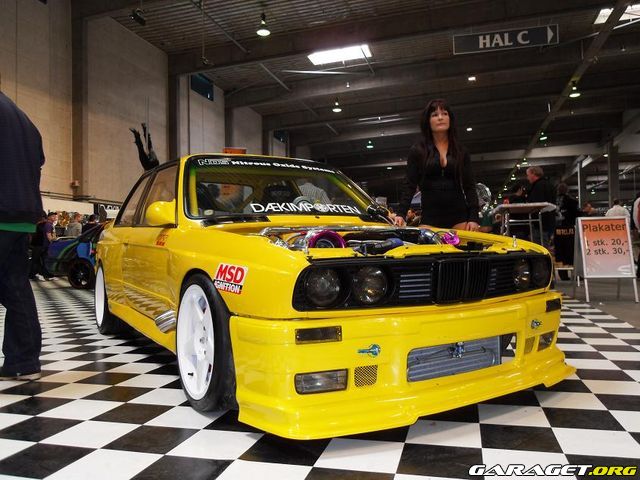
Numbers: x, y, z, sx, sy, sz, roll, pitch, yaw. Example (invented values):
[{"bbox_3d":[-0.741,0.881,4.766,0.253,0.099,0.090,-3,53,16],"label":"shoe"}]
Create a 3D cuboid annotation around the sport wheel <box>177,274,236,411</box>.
[{"bbox_3d":[-0.420,0.436,2.215,0.240,0.600,0.600,-1,-1,-31],"label":"sport wheel"}]

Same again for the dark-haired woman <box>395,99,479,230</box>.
[{"bbox_3d":[0.820,-0.113,3.620,0.580,1.700,0.420,-1,-1,9],"label":"dark-haired woman"}]

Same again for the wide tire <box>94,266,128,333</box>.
[{"bbox_3d":[-1.735,0.511,4.380,0.240,0.600,0.600,-1,-1,-31],"label":"wide tire"}]

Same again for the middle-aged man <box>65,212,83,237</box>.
[{"bbox_3d":[-6.260,0.213,13.150,0.360,1.760,0.500,-1,-1,-28],"label":"middle-aged man"}]

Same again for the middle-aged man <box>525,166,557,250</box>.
[{"bbox_3d":[2.940,-0.113,6.950,0.420,1.740,0.520,-2,-1,12],"label":"middle-aged man"}]

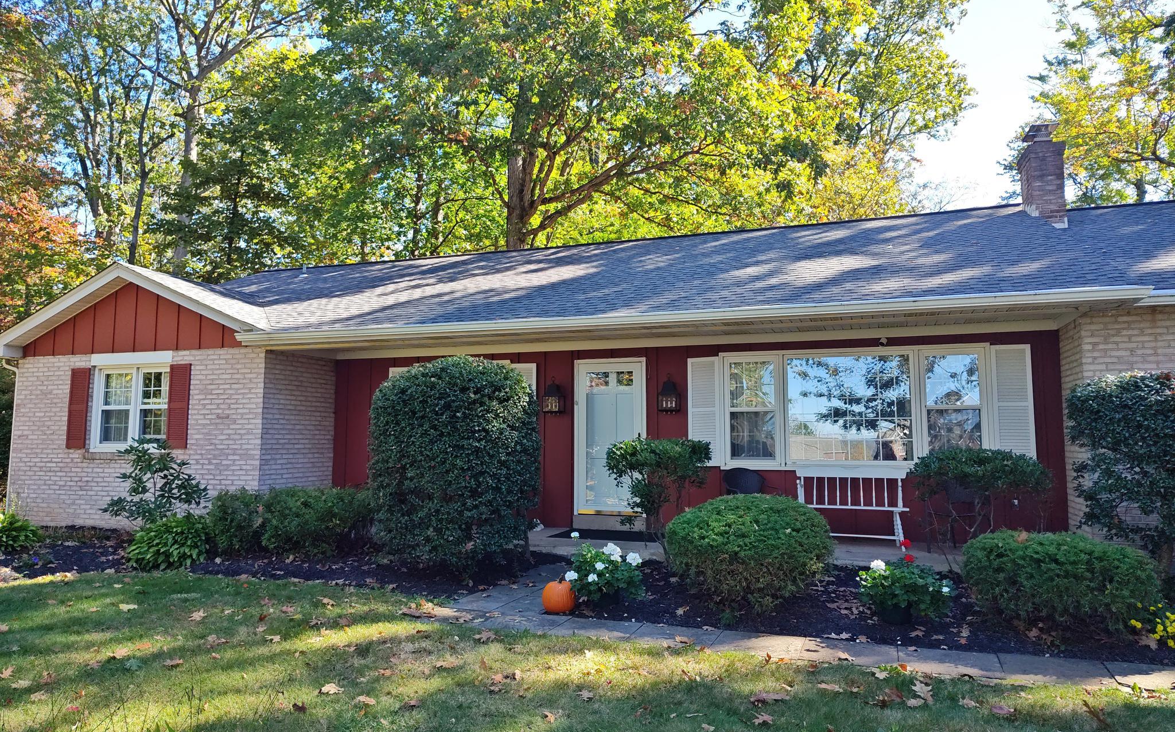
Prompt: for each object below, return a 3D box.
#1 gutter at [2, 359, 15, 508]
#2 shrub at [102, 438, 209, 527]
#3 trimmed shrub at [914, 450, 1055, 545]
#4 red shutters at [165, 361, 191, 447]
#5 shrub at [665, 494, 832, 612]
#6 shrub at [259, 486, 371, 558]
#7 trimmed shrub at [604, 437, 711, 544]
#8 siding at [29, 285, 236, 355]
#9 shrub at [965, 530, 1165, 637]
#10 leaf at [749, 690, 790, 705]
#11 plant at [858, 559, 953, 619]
[{"bbox_3d":[-9.210,1.158,12.380,0.420,2.520,0.090,-2,-6,19],"label":"gutter"},{"bbox_3d":[-5.466,1.568,9.853,1.250,1.220,1.100,-2,-6,21],"label":"shrub"},{"bbox_3d":[3.814,1.428,7.565,1.250,1.290,1.100,-2,-6,19],"label":"trimmed shrub"},{"bbox_3d":[-5.811,0.571,11.106,0.390,1.202,0.045,-2,-6,19],"label":"red shutters"},{"bbox_3d":[1.374,1.583,6.766,1.420,0.940,1.350,-2,-6,19],"label":"shrub"},{"bbox_3d":[-3.063,1.774,8.924,1.220,0.770,0.920,-2,-6,21],"label":"shrub"},{"bbox_3d":[0.809,1.459,8.577,1.180,1.370,1.050,-2,-6,19],"label":"trimmed shrub"},{"bbox_3d":[-6.519,-0.704,11.174,4.513,1.045,0.050,-2,-6,21],"label":"siding"},{"bbox_3d":[3.510,1.617,5.865,1.260,0.720,0.980,-2,-6,21],"label":"shrub"},{"bbox_3d":[1.020,1.858,4.370,0.220,0.045,0.150,-2,-6,21],"label":"leaf"},{"bbox_3d":[2.519,1.767,6.214,0.700,0.430,0.640,-2,-6,21],"label":"plant"}]

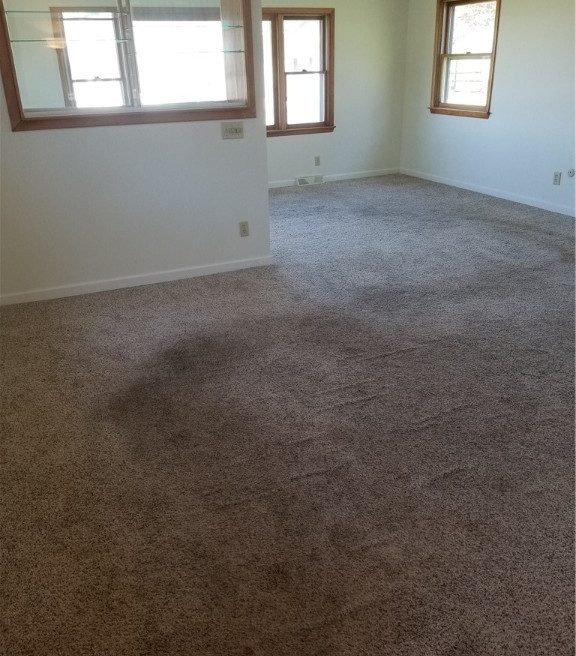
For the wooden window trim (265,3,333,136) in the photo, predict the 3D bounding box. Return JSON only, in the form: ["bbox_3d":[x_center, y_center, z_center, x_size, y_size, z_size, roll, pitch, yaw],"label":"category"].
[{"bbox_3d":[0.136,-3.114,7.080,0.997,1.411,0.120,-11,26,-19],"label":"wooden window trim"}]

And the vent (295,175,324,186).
[{"bbox_3d":[0.308,-1.940,7.612,0.373,0.115,0.060,-11,26,-19],"label":"vent"}]

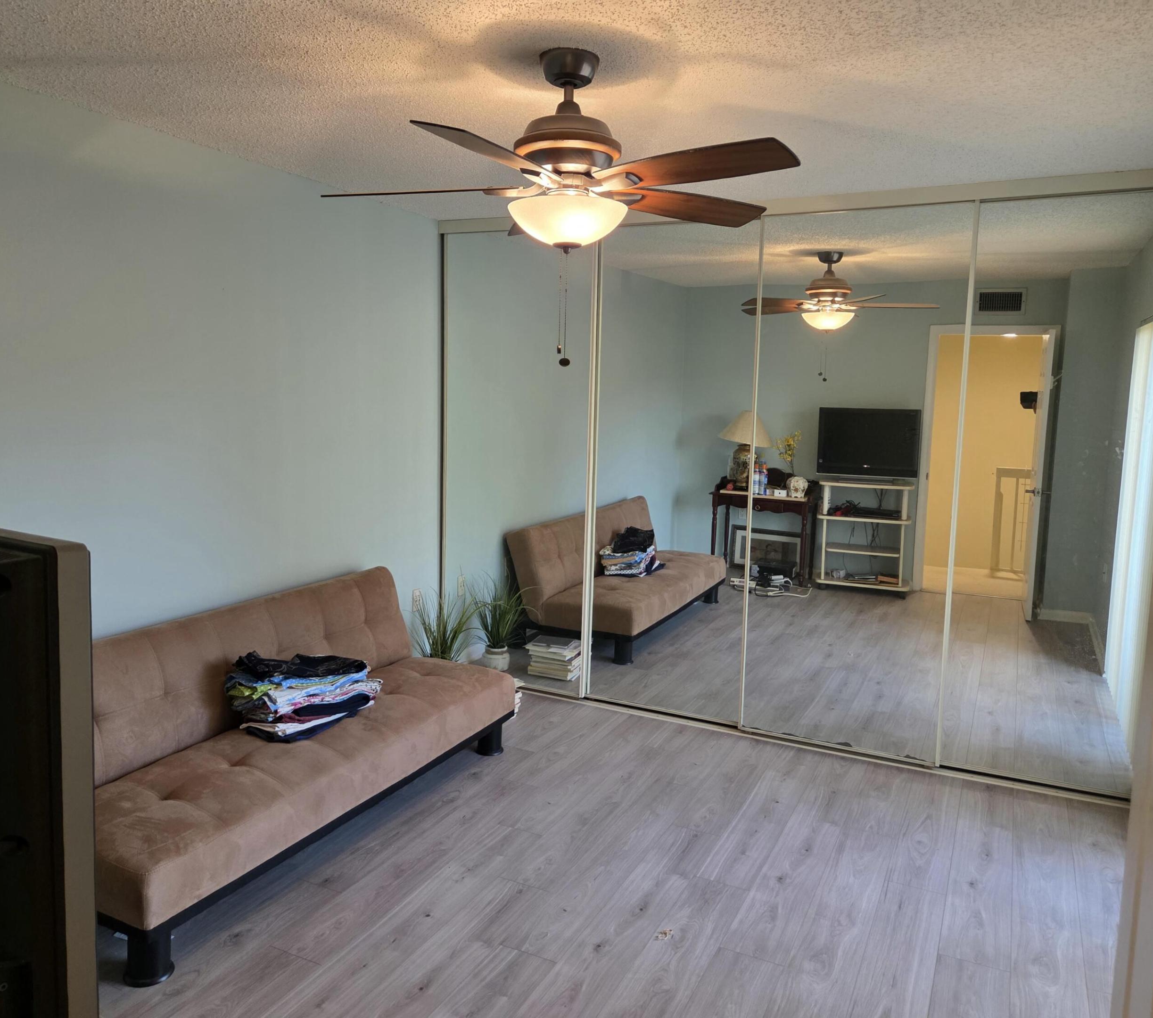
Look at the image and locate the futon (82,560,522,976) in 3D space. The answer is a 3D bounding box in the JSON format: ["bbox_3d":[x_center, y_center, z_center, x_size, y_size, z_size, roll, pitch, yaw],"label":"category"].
[{"bbox_3d":[-1.051,0.751,3.272,0.840,0.750,1.850,5,8,26],"label":"futon"}]

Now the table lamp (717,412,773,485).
[{"bbox_3d":[1.436,-0.495,7.658,0.458,0.680,0.458,5,8,26],"label":"table lamp"}]

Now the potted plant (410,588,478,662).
[{"bbox_3d":[-0.674,0.692,4.574,0.380,0.540,0.380,1,8,0],"label":"potted plant"}]

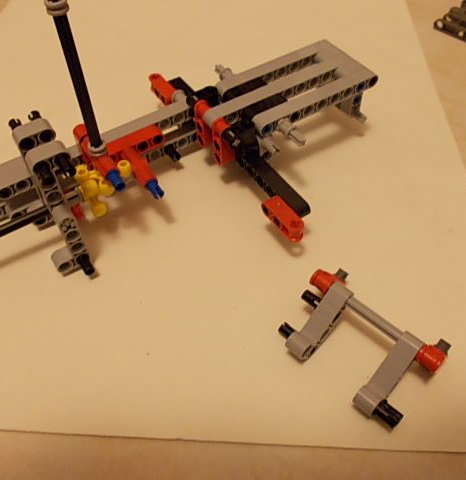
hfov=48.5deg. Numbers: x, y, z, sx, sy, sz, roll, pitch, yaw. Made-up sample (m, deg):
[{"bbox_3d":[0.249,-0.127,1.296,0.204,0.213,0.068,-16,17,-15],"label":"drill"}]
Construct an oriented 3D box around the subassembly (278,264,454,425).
[{"bbox_3d":[0.050,0.038,0.202,0.057,0.024,0.045,37,61,26],"label":"subassembly"}]

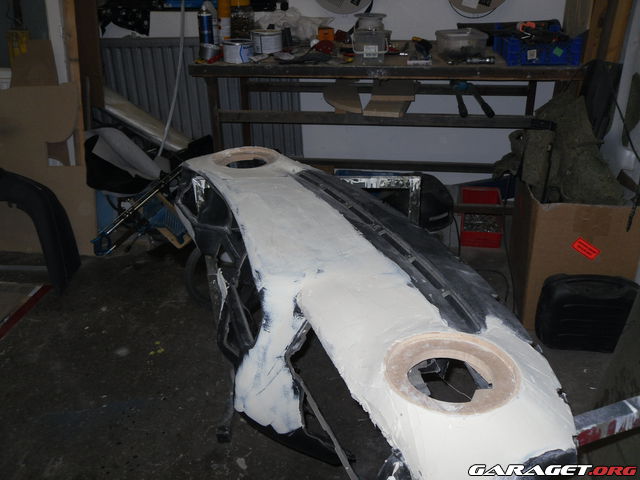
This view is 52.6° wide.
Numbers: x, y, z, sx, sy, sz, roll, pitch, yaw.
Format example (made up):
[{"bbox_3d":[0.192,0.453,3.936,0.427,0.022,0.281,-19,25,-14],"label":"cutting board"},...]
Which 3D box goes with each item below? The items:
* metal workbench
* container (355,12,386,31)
[{"bbox_3d":[0.301,-0.474,3.200,1.670,0.880,0.570,3,28,8],"label":"metal workbench"},{"bbox_3d":[0.216,-0.934,2.774,0.137,0.062,0.137,3,28,8],"label":"container"}]

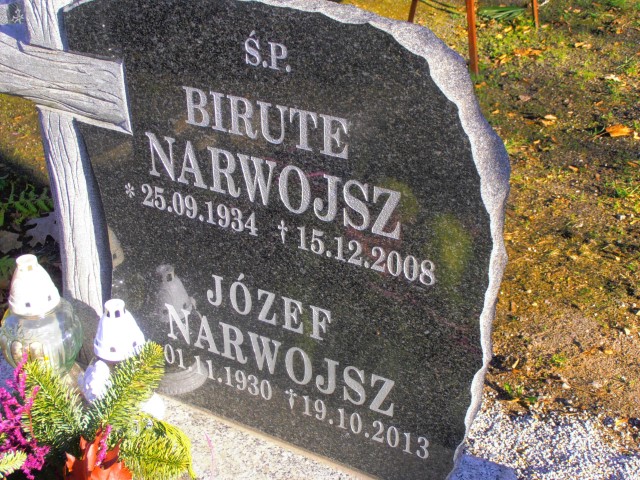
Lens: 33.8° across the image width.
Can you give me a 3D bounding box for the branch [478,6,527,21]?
[{"bbox_3d":[0.831,-1.032,4.800,0.220,0.045,0.130,-1,25,0],"label":"branch"}]

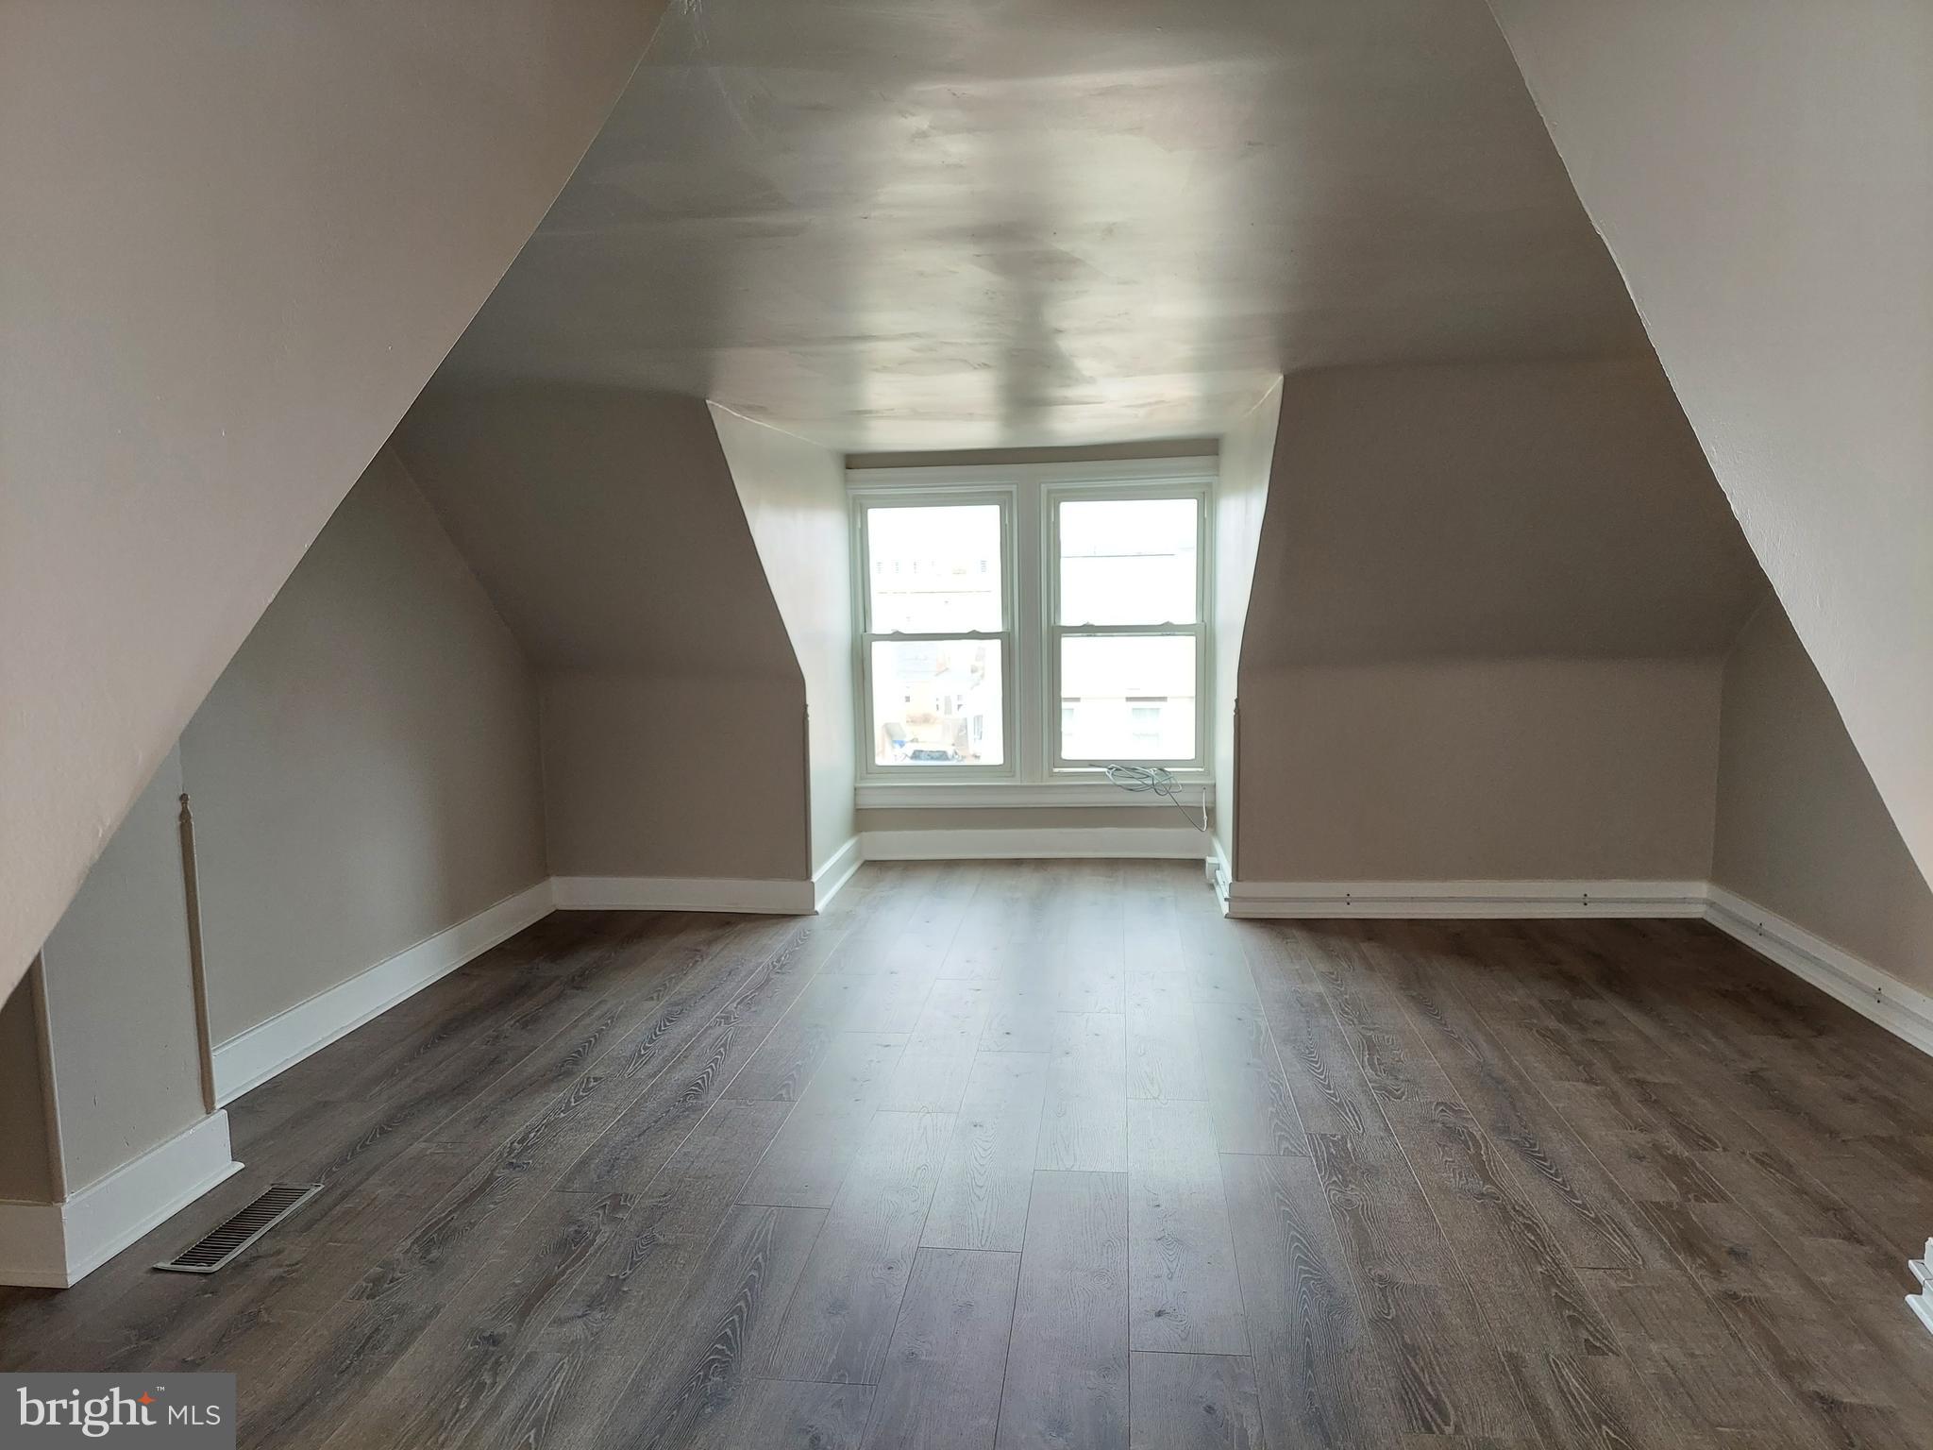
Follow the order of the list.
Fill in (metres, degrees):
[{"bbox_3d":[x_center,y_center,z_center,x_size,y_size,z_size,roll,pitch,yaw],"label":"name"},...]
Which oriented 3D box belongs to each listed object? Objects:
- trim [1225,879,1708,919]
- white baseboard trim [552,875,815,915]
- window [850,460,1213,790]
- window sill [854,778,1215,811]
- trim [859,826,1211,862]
[{"bbox_3d":[2.056,0.726,5.558,1.944,0.152,0.025,0,6,5],"label":"trim"},{"bbox_3d":[-1.234,0.749,5.872,1.195,0.145,0.025,0,6,7],"label":"white baseboard trim"},{"bbox_3d":[0.331,-0.470,6.763,1.835,1.673,0.100,0,6,4],"label":"window"},{"bbox_3d":[0.339,0.348,6.832,1.831,0.146,0.070,0,6,4],"label":"window sill"},{"bbox_3d":[0.347,0.614,6.853,1.761,0.150,0.025,0,6,4],"label":"trim"}]

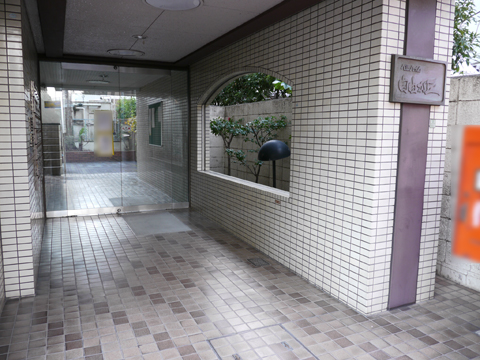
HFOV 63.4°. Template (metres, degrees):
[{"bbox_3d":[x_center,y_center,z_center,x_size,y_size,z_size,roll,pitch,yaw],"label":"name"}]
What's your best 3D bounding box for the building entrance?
[{"bbox_3d":[-1.783,-0.571,5.847,2.100,2.170,0.080,-2,7,-25],"label":"building entrance"}]

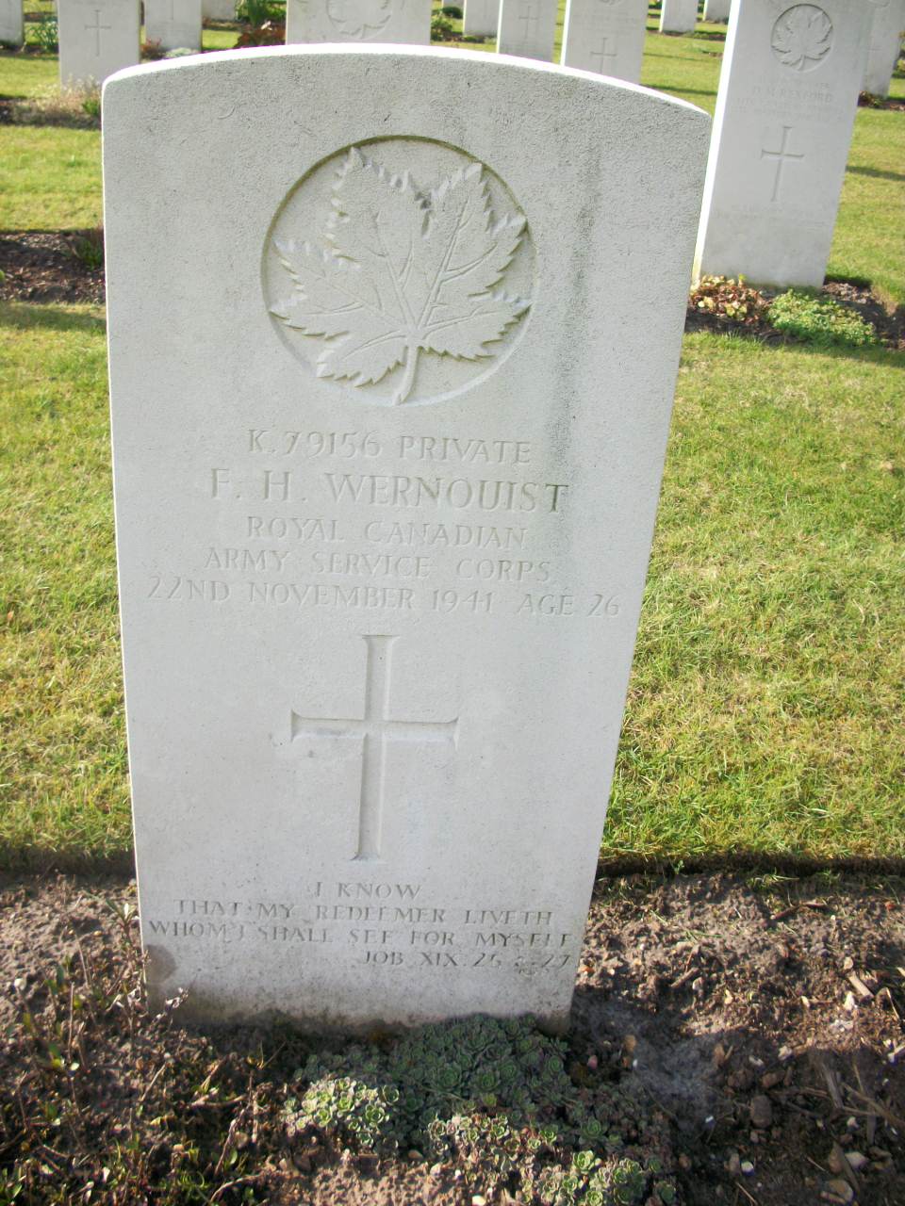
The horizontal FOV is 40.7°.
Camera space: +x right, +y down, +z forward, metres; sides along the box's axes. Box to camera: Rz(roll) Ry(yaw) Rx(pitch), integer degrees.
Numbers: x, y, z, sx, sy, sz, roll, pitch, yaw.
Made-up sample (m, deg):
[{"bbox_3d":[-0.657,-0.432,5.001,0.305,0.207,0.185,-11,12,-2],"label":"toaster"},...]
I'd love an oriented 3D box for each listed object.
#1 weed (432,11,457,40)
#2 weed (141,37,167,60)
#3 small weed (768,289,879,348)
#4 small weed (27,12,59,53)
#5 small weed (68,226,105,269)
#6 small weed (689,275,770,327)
[{"bbox_3d":[-0.119,-4.699,9.945,0.260,0.200,0.230,3,27,-3],"label":"weed"},{"bbox_3d":[-1.875,-3.448,7.596,0.180,0.140,0.160,3,27,-3],"label":"weed"},{"bbox_3d":[0.960,-0.738,3.156,0.300,0.088,0.250,3,27,-3],"label":"small weed"},{"bbox_3d":[-2.576,-3.637,7.761,0.270,0.230,0.240,3,27,-3],"label":"small weed"},{"bbox_3d":[-0.940,-0.930,3.197,0.140,0.105,0.130,3,27,-3],"label":"small weed"},{"bbox_3d":[0.718,-0.789,3.186,0.235,0.095,0.220,3,27,-3],"label":"small weed"}]

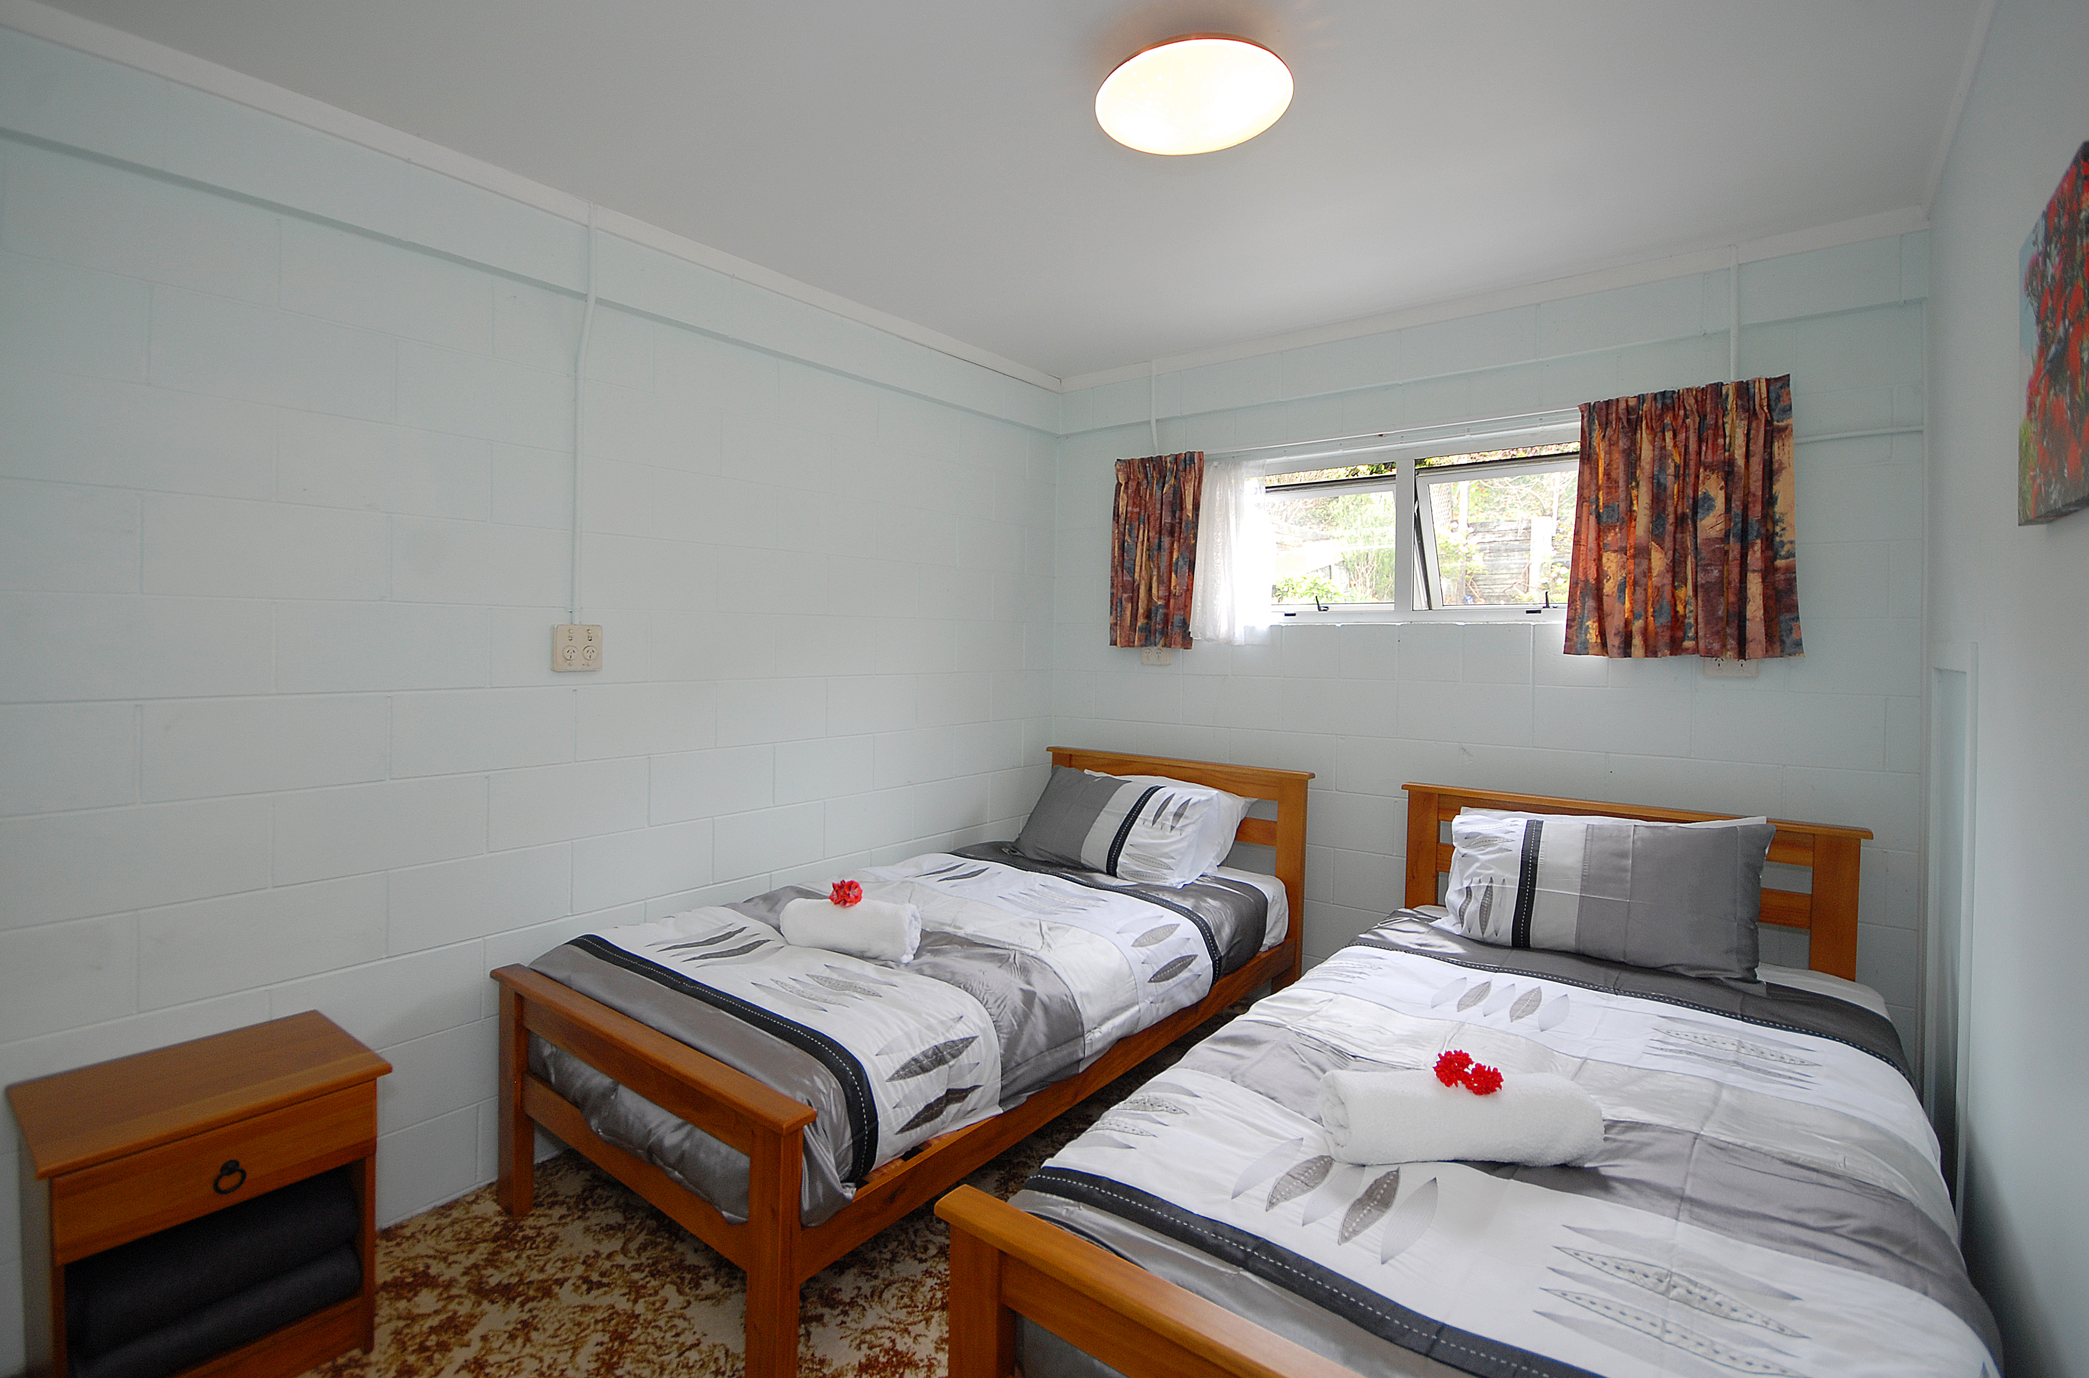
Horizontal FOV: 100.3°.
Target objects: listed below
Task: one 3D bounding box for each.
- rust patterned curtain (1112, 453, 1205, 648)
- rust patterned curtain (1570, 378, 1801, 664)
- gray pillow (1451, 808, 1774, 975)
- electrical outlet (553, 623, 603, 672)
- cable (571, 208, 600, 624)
[{"bbox_3d":[0.426,-0.532,3.419,0.375,0.735,0.110,2,2,39],"label":"rust patterned curtain"},{"bbox_3d":[1.720,-0.442,2.367,0.500,0.705,0.120,2,2,39],"label":"rust patterned curtain"},{"bbox_3d":[1.483,0.522,2.333,0.690,0.410,0.160,2,-32,35],"label":"gray pillow"},{"bbox_3d":[-1.210,-0.105,2.272,0.035,0.115,0.118,2,2,39],"label":"electrical outlet"},{"bbox_3d":[-1.187,-0.702,2.261,0.035,1.060,0.055,2,2,39],"label":"cable"}]

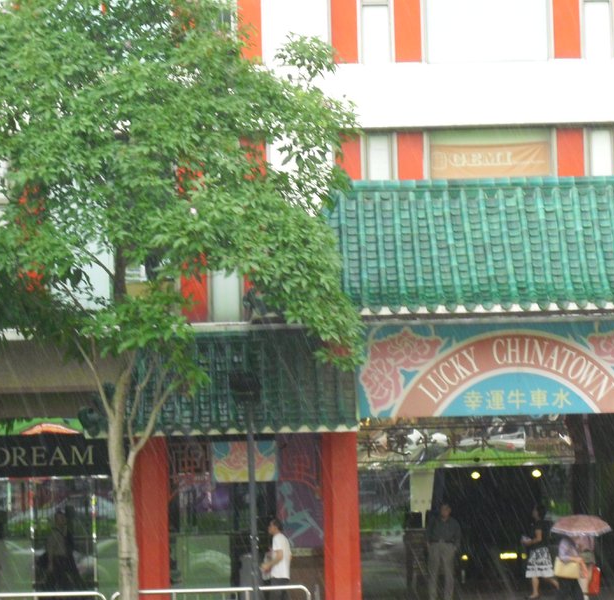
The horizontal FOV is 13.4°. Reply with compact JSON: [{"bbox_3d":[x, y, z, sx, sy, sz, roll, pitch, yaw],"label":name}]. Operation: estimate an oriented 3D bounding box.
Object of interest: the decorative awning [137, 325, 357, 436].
[{"bbox_3d":[-1.166,1.311,42.000,4.050,1.750,1.350,-2,-2,0],"label":"decorative awning"}]

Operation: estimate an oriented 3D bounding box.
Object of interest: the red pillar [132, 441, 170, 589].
[{"bbox_3d":[-2.521,3.709,42.200,0.570,3.000,0.570,-2,-2,0],"label":"red pillar"}]

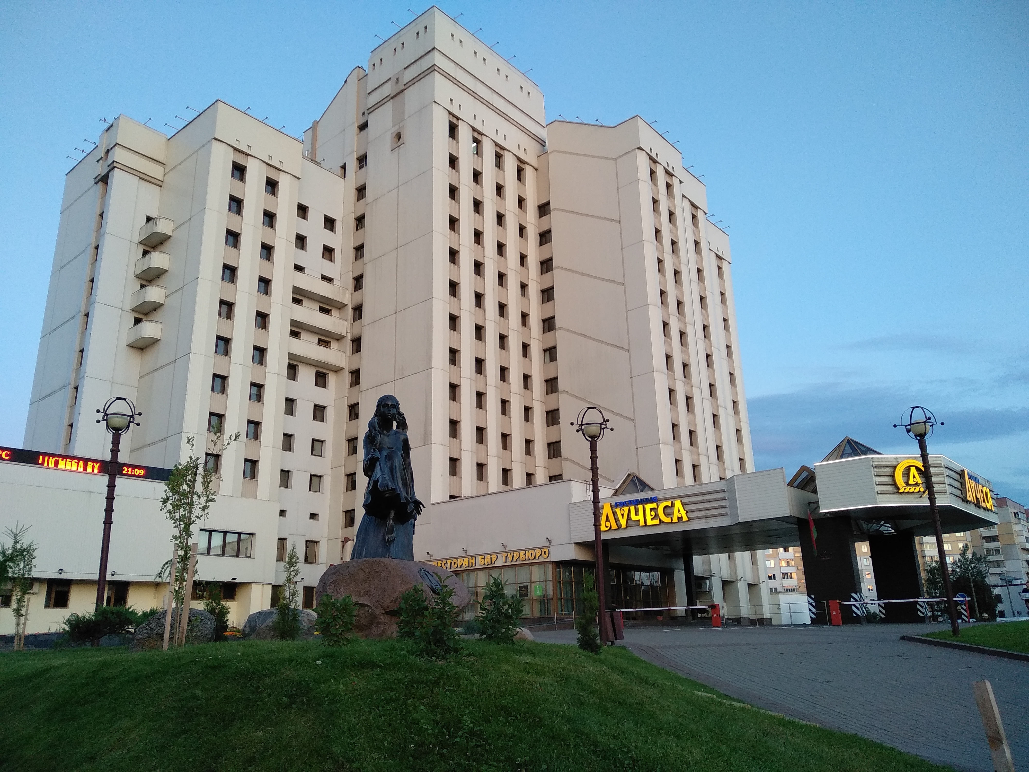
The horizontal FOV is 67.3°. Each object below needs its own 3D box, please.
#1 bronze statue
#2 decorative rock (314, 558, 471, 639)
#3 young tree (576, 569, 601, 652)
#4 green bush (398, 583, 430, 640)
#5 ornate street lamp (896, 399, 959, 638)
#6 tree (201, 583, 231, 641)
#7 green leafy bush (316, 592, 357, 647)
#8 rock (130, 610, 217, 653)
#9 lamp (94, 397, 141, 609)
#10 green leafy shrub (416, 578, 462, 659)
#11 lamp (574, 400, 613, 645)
[{"bbox_3d":[-1.919,1.329,11.638,1.090,2.508,1.000,1,-17,-9],"label":"bronze statue"},{"bbox_3d":[-1.744,3.087,11.097,2.187,1.218,1.900,1,-17,-9],"label":"decorative rock"},{"bbox_3d":[1.212,3.704,12.661,0.408,1.300,0.420,-3,-17,5],"label":"young tree"},{"bbox_3d":[-1.186,2.687,9.125,0.405,0.674,0.405,1,-18,-7],"label":"green bush"},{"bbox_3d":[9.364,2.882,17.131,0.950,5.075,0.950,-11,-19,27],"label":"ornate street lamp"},{"bbox_3d":[-4.992,3.773,12.903,0.498,0.956,0.500,5,-18,-20],"label":"tree"},{"bbox_3d":[-2.141,2.789,9.255,0.488,0.599,0.464,2,-18,-12],"label":"green leafy bush"},{"bbox_3d":[-5.337,3.815,12.056,1.294,0.668,1.100,6,-18,-22],"label":"rock"},{"bbox_3d":[-8.293,2.654,15.785,0.950,5.075,0.950,7,-19,-27],"label":"lamp"},{"bbox_3d":[-0.815,2.538,8.434,0.498,0.815,0.473,0,-17,-6],"label":"green leafy shrub"},{"bbox_3d":[1.820,2.893,16.722,0.950,5.122,0.950,-3,-17,6],"label":"lamp"}]

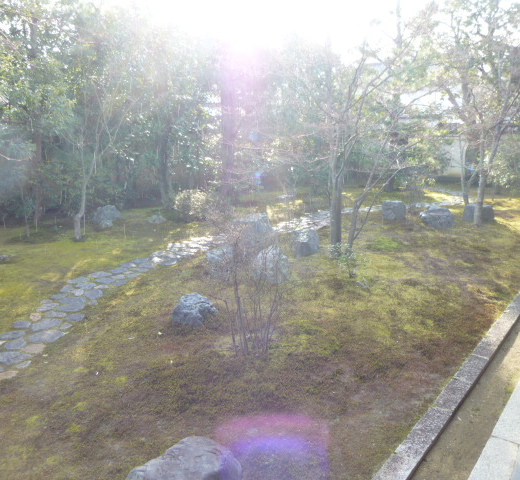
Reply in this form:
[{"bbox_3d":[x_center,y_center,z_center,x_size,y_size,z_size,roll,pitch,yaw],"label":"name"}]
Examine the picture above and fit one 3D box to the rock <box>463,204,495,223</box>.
[{"bbox_3d":[5.471,-0.689,11.499,0.850,0.400,0.620,5,14,25],"label":"rock"}]

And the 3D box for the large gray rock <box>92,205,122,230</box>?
[{"bbox_3d":[-3.731,-0.572,11.265,0.743,0.526,0.600,-5,13,-18],"label":"large gray rock"}]

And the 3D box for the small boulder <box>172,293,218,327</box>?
[{"bbox_3d":[-0.780,0.805,5.517,0.554,0.306,0.470,-3,13,-8],"label":"small boulder"}]

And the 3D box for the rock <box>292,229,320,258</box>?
[{"bbox_3d":[0.847,0.043,8.392,0.509,0.475,0.500,1,13,6],"label":"rock"}]

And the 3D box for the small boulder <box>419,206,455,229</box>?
[{"bbox_3d":[4.189,-0.542,10.825,0.925,0.446,0.680,4,14,21],"label":"small boulder"}]

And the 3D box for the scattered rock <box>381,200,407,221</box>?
[{"bbox_3d":[3.475,-0.768,11.896,0.640,0.432,0.550,3,13,16],"label":"scattered rock"}]

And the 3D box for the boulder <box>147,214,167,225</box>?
[{"bbox_3d":[-2.627,-0.529,11.784,0.480,0.181,0.420,-4,13,-12],"label":"boulder"}]

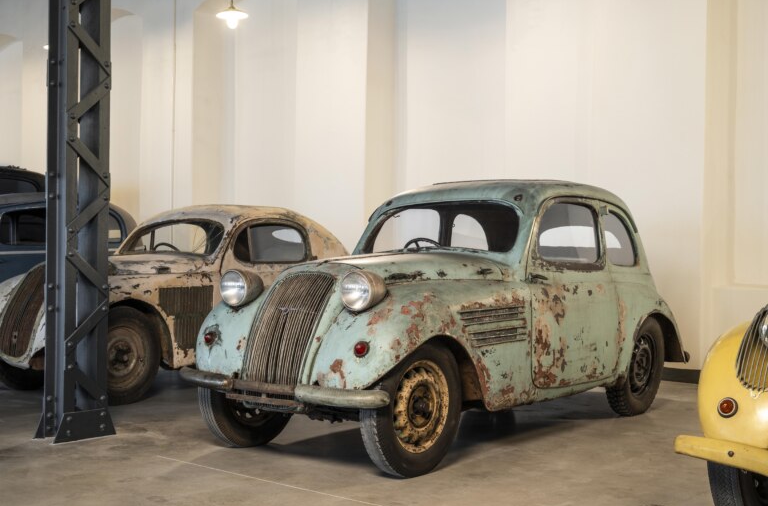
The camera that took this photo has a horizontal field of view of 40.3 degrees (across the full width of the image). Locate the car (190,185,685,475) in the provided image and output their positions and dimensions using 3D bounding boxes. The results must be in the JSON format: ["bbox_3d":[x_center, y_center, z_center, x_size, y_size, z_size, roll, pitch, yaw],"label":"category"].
[{"bbox_3d":[0.607,0.287,6.462,1.421,1.512,3.796,1,0,37],"label":"car"}]

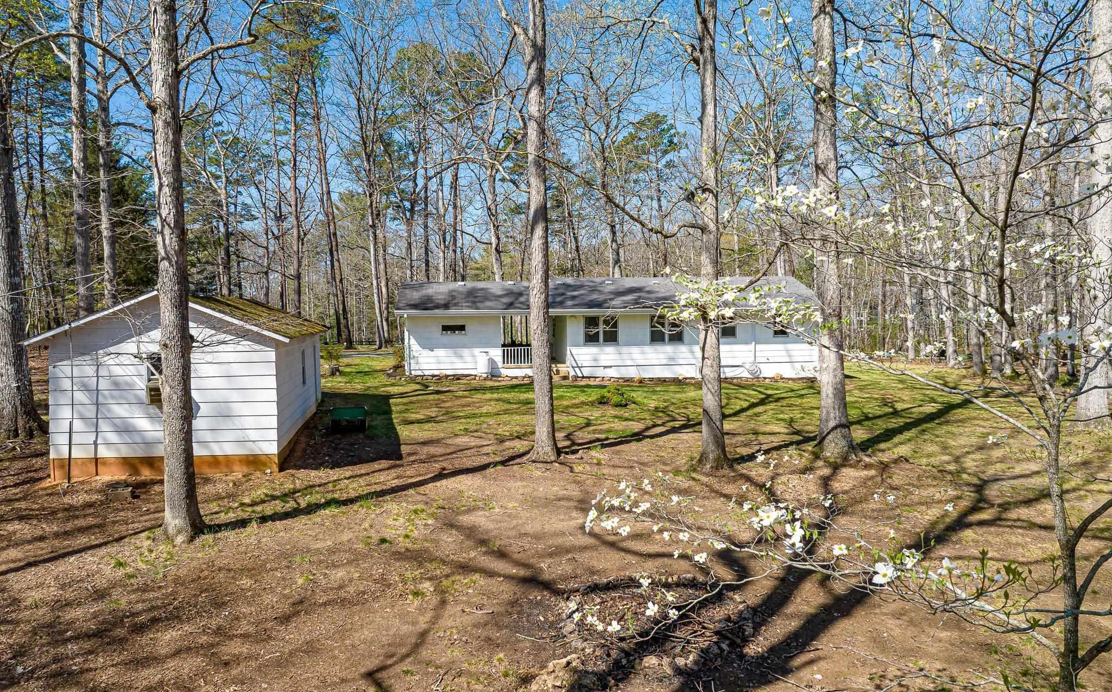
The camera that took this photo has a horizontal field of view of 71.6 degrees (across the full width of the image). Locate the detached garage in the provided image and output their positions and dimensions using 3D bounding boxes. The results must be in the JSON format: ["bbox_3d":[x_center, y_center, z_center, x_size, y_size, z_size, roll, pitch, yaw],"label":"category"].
[{"bbox_3d":[-9.804,0.715,22.078,5.527,4.295,9.773,0,3,-11],"label":"detached garage"}]

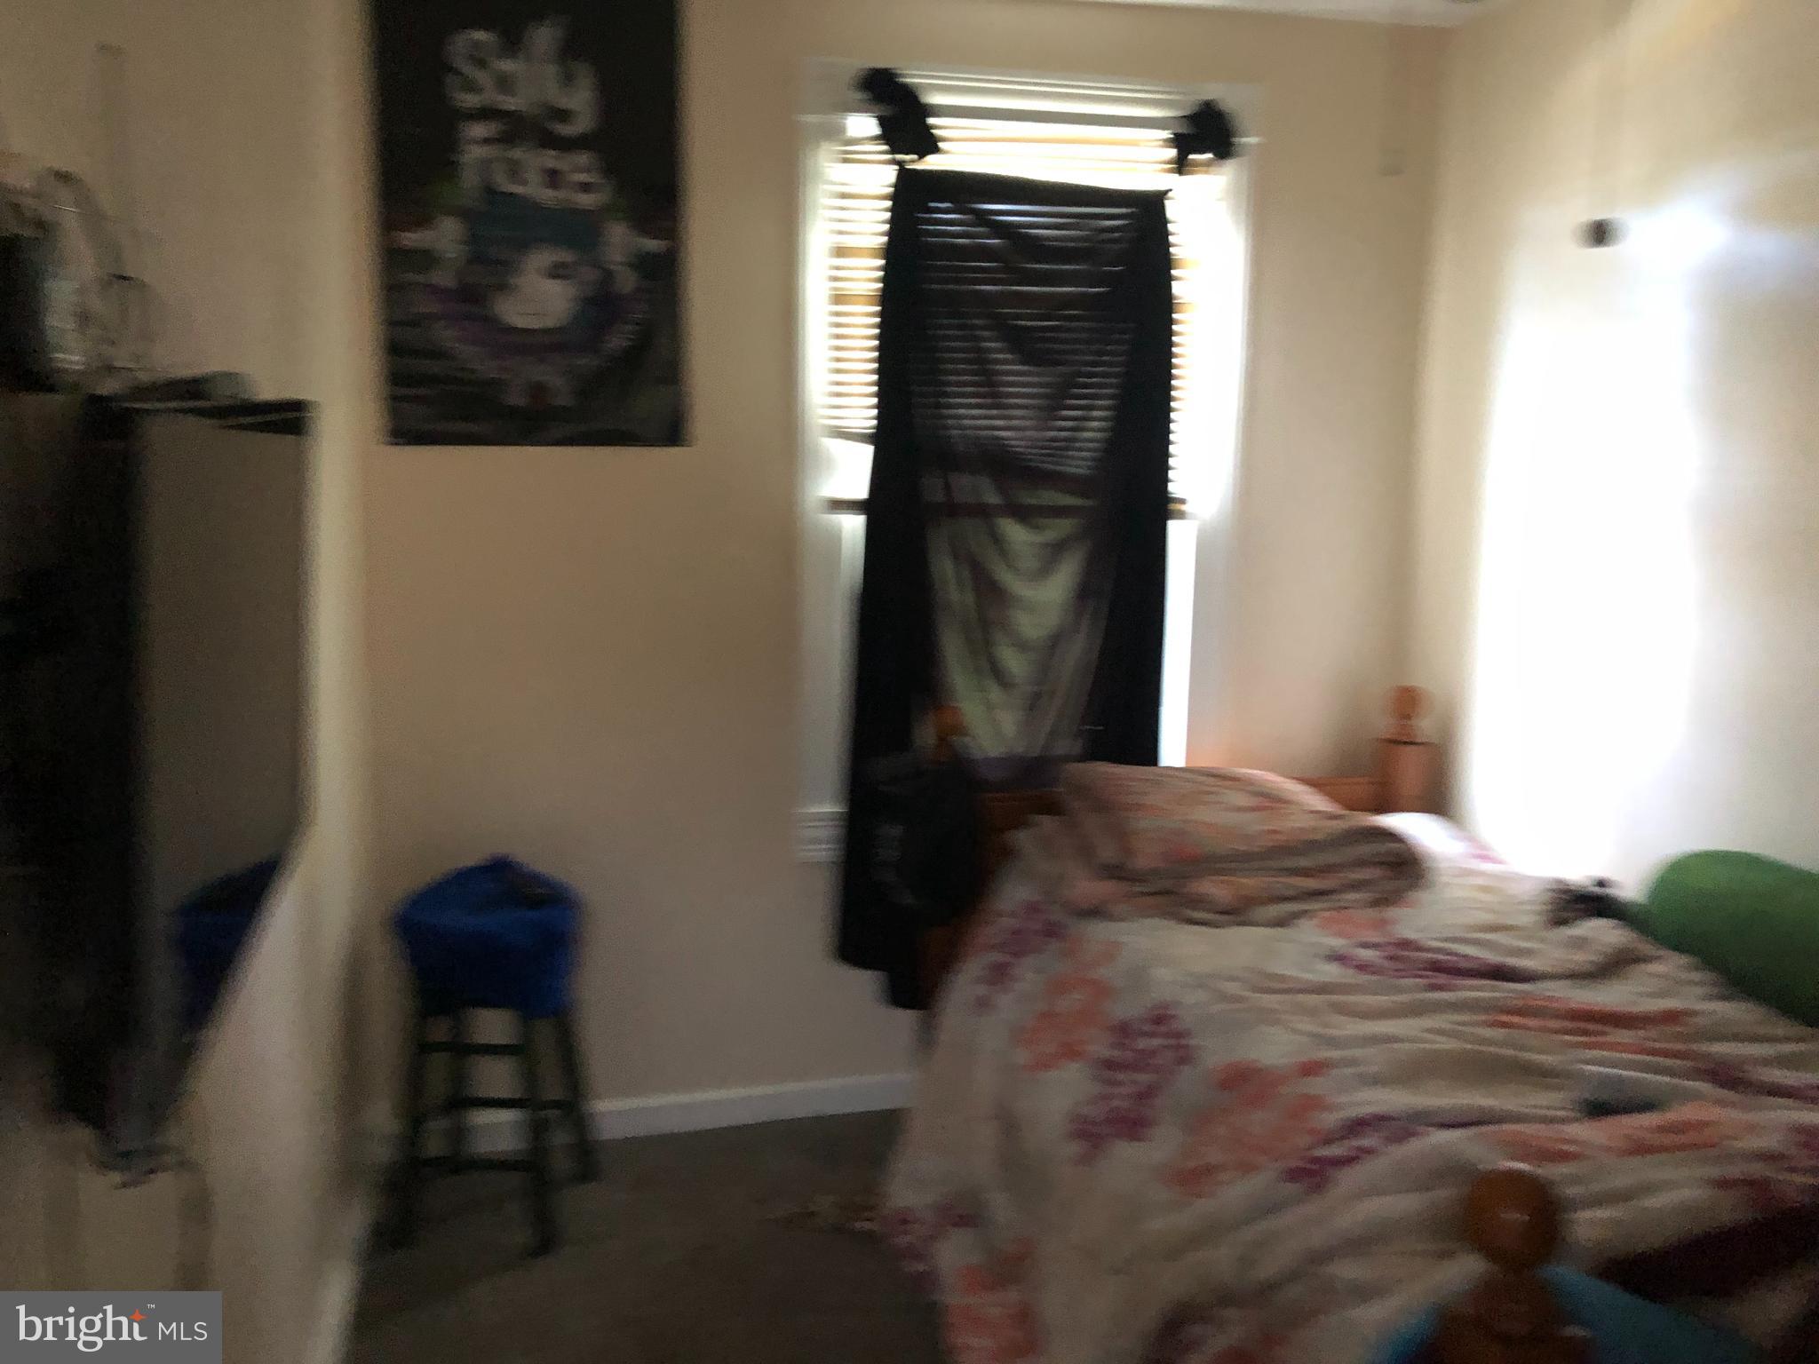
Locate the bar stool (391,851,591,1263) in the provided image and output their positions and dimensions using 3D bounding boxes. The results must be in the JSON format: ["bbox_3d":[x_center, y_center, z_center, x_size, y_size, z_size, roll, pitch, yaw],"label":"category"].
[{"bbox_3d":[-0.814,0.725,2.906,0.330,0.660,0.330,2,9,11],"label":"bar stool"}]

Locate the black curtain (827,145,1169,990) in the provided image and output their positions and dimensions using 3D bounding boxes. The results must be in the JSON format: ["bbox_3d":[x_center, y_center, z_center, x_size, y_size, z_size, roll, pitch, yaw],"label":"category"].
[{"bbox_3d":[0.197,-0.180,3.203,0.723,1.770,0.120,-2,9,-14],"label":"black curtain"}]

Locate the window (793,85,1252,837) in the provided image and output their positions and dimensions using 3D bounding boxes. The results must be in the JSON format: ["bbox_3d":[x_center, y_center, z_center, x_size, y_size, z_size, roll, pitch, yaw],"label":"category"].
[{"bbox_3d":[0.253,-0.457,3.256,1.000,1.620,0.100,-2,9,-14],"label":"window"}]

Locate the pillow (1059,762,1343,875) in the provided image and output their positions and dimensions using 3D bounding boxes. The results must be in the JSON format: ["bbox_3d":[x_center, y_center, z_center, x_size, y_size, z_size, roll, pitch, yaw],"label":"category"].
[{"bbox_3d":[0.598,0.271,3.058,0.560,0.180,0.390,-2,9,-14],"label":"pillow"}]

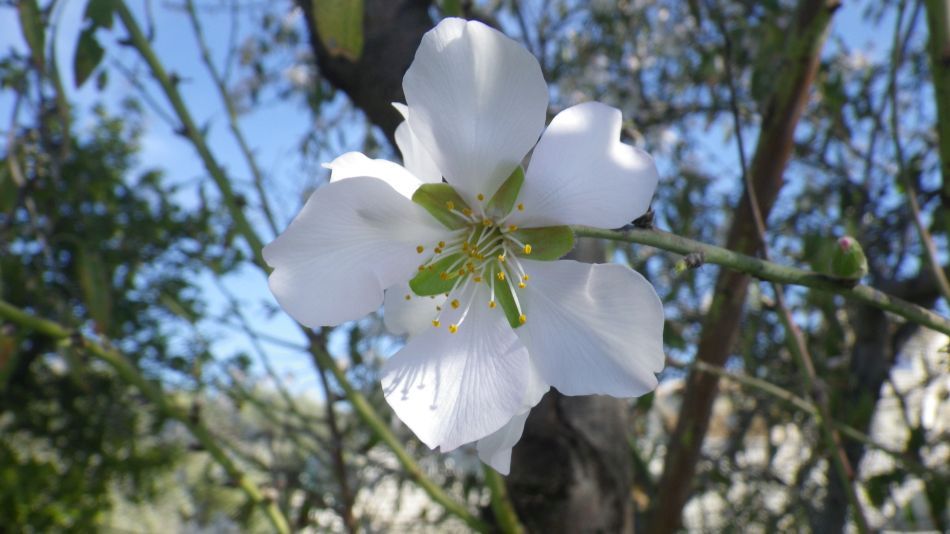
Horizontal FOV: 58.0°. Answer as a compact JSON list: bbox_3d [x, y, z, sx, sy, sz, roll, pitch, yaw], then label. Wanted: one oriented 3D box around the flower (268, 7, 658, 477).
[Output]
[{"bbox_3d":[-0.001,-0.002,0.100,0.046,0.051,0.020,-1,7,12],"label":"flower"}]

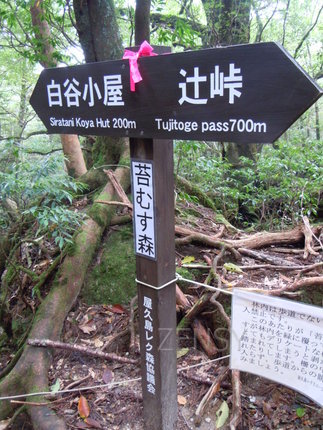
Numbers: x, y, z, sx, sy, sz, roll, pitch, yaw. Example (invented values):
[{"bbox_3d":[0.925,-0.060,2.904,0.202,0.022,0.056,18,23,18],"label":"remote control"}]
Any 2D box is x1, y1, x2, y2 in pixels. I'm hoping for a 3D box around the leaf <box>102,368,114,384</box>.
[{"bbox_3d":[-0.265,0.798,1.841,0.047,0.015,0.089,0,28,-3],"label":"leaf"}]

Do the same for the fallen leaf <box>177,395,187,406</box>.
[{"bbox_3d":[0.097,0.859,1.731,0.041,0.012,0.059,-19,33,-28],"label":"fallen leaf"}]

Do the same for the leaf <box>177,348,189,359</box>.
[{"bbox_3d":[0.106,0.735,1.973,0.103,0.018,0.036,-26,39,-33],"label":"leaf"}]

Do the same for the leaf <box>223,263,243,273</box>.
[{"bbox_3d":[0.442,0.325,2.303,0.130,0.025,0.054,22,54,27],"label":"leaf"}]

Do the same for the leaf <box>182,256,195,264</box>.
[{"bbox_3d":[0.168,0.283,2.353,0.098,0.025,0.049,-21,49,-15],"label":"leaf"}]

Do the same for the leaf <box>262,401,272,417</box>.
[{"bbox_3d":[0.476,0.875,1.681,0.035,0.020,0.080,-11,31,-7],"label":"leaf"}]

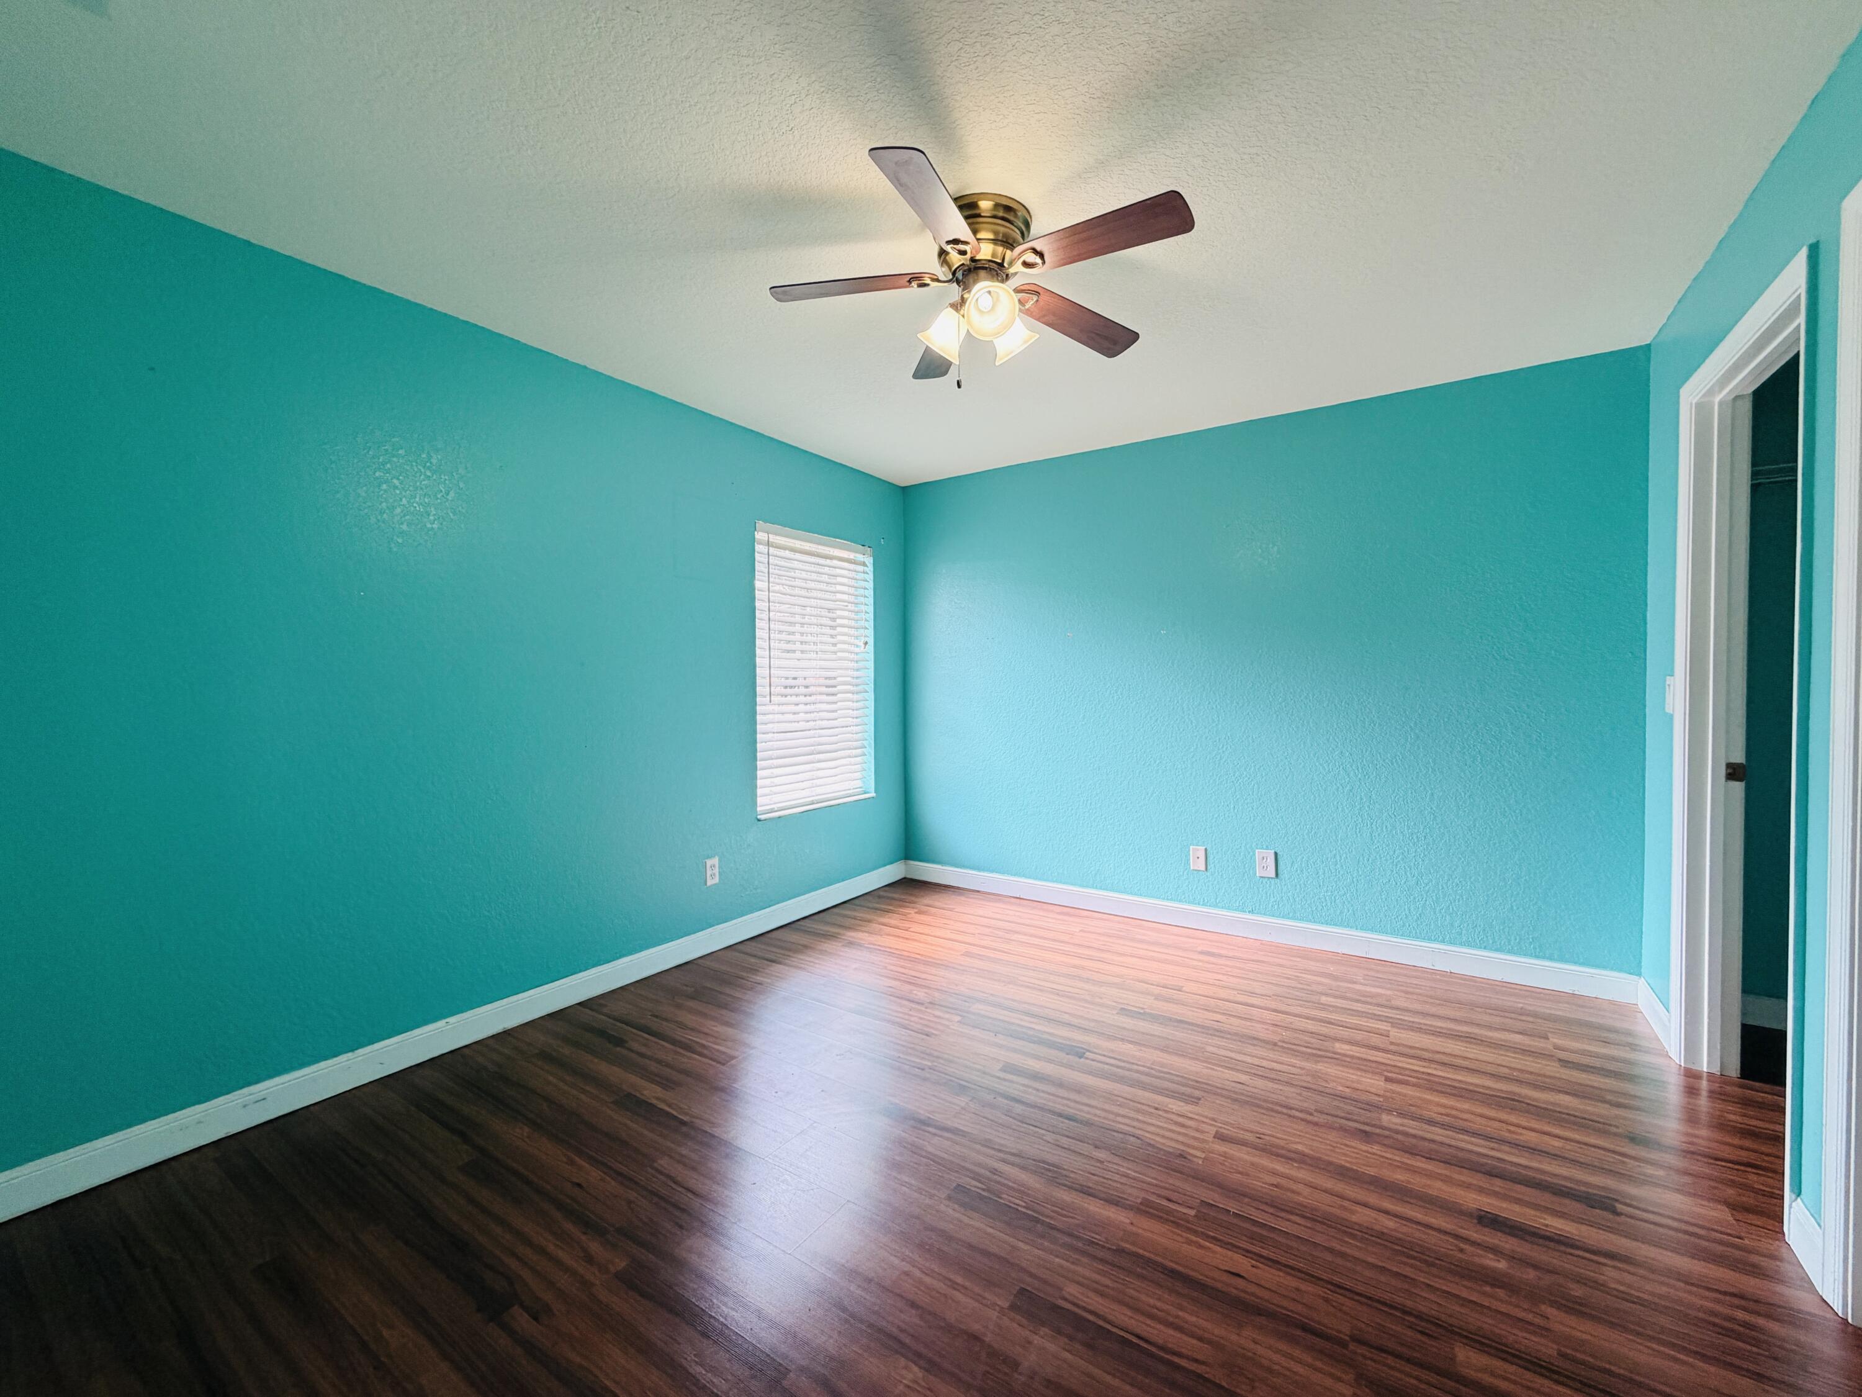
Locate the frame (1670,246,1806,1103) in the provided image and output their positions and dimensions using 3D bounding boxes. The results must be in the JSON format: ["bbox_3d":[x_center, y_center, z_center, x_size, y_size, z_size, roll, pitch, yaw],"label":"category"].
[{"bbox_3d":[2.159,0.108,1.955,0.145,2.128,0.969,1,2,34],"label":"frame"}]

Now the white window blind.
[{"bbox_3d":[-0.618,-0.156,4.031,0.075,1.420,0.895,1,2,34],"label":"white window blind"}]

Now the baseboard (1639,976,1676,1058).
[{"bbox_3d":[2.505,1.100,2.612,0.018,0.112,0.474,1,2,34],"label":"baseboard"}]

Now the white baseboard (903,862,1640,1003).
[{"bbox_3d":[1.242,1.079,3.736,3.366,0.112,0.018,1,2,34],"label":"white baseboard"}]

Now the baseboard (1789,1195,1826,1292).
[{"bbox_3d":[1.792,1.128,1.541,0.018,0.112,0.171,1,2,34],"label":"baseboard"}]

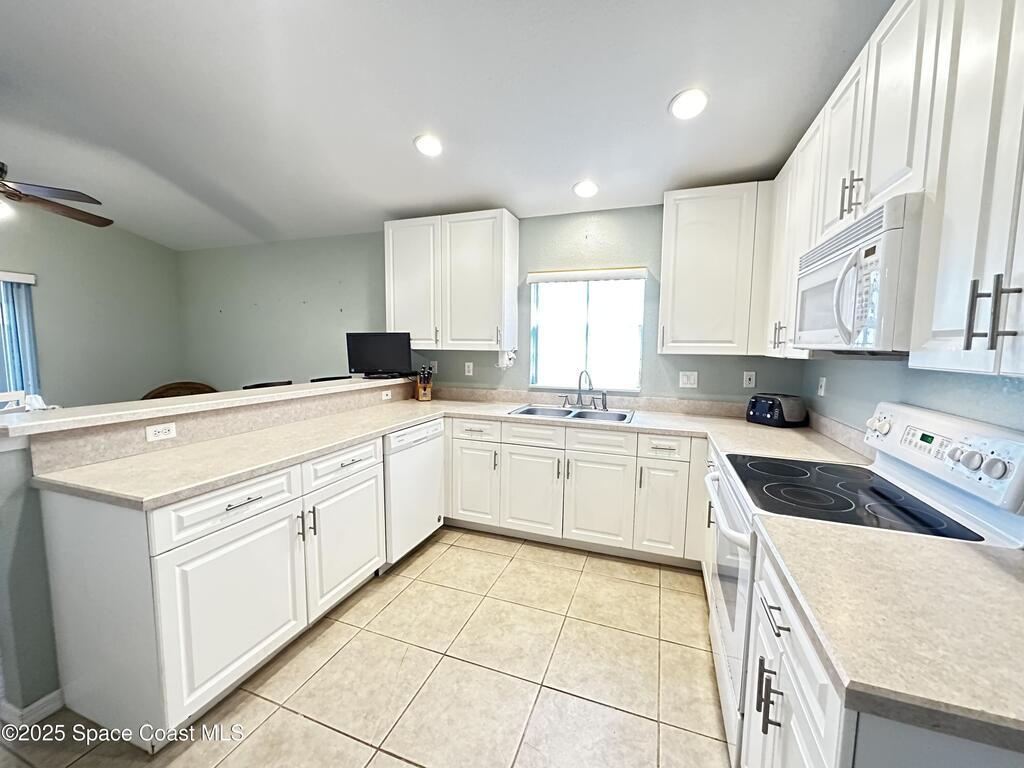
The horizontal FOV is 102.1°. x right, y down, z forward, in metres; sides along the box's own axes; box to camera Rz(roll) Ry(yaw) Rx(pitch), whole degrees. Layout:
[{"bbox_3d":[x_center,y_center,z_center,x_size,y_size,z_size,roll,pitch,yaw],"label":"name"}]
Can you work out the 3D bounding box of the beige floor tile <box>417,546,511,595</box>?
[{"bbox_3d":[-0.284,1.168,2.609,0.457,0.010,0.457,3,6,20],"label":"beige floor tile"}]

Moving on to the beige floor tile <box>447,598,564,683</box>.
[{"bbox_3d":[-0.011,1.230,2.021,0.457,0.010,0.457,3,6,20],"label":"beige floor tile"}]

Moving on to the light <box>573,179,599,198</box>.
[{"bbox_3d":[0.504,-1.337,2.838,0.170,0.030,0.170,3,-6,20],"label":"light"}]

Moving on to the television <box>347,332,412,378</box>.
[{"bbox_3d":[-1.107,-0.240,3.498,0.520,0.375,0.160,1,6,-2],"label":"television"}]

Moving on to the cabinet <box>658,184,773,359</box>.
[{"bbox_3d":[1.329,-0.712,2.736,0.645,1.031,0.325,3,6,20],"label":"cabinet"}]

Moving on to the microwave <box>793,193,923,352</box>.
[{"bbox_3d":[1.281,-0.316,1.388,0.385,0.405,0.765,3,6,20],"label":"microwave"}]

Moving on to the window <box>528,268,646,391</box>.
[{"bbox_3d":[0.557,-0.409,3.257,0.915,0.930,0.100,3,6,20],"label":"window"}]

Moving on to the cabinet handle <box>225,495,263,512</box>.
[{"bbox_3d":[-1.026,0.454,1.580,0.036,0.014,0.140,3,6,20],"label":"cabinet handle"}]

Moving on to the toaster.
[{"bbox_3d":[1.769,0.178,2.735,0.240,0.185,0.250,-2,6,-30],"label":"toaster"}]

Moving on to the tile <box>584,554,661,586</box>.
[{"bbox_3d":[0.709,1.191,2.653,0.465,0.015,0.260,3,6,20],"label":"tile"}]

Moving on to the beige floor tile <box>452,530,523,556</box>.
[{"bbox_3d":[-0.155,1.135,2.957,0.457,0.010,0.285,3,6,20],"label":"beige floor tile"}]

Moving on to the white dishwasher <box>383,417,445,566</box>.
[{"bbox_3d":[-0.882,0.673,2.815,0.600,0.805,0.610,3,6,20],"label":"white dishwasher"}]

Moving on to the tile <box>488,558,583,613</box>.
[{"bbox_3d":[0.148,1.189,2.451,0.457,0.010,0.457,3,6,20],"label":"tile"}]

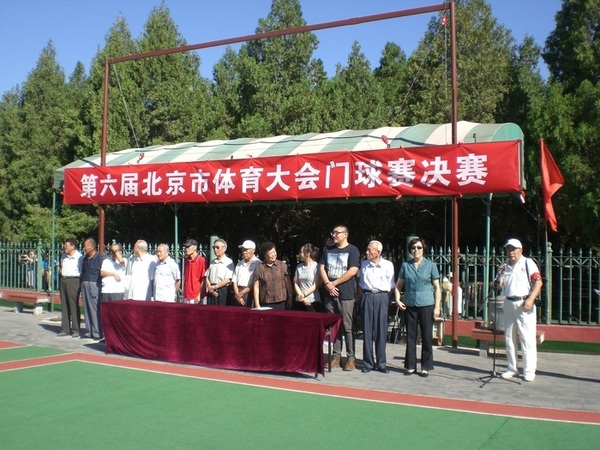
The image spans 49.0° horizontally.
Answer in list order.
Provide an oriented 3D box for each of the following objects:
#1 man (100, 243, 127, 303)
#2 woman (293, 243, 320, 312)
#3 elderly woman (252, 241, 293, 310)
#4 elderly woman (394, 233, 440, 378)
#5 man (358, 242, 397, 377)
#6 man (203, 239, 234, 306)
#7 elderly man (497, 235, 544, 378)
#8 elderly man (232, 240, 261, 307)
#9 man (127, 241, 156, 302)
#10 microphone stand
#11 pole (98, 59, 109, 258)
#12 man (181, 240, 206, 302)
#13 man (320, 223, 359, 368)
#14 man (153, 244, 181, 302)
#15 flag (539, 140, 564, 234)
[{"bbox_3d":[-3.072,1.079,10.850,0.460,1.610,0.360,0,-1,6],"label":"man"},{"bbox_3d":[0.097,1.066,9.100,0.400,1.610,0.300,0,-1,23],"label":"woman"},{"bbox_3d":[-0.384,1.055,9.200,0.520,1.630,0.360,0,-1,0],"label":"elderly woman"},{"bbox_3d":[1.416,0.977,7.941,0.530,1.660,0.310,0,-3,14],"label":"elderly woman"},{"bbox_3d":[0.963,1.018,8.211,0.480,1.650,0.300,0,-3,18],"label":"man"},{"bbox_3d":[-1.214,1.041,9.711,0.470,1.670,0.330,-1,-3,27],"label":"man"},{"bbox_3d":[2.672,1.018,8.020,0.530,1.700,0.400,-1,-2,41],"label":"elderly man"},{"bbox_3d":[-0.772,1.058,9.461,0.470,1.670,0.330,-1,-3,30],"label":"elderly man"},{"bbox_3d":[-2.523,1.057,10.550,0.470,1.650,0.340,0,-1,20],"label":"man"},{"bbox_3d":[2.368,1.273,7.827,0.460,1.150,0.460,-1,-3,26],"label":"microphone stand"},{"bbox_3d":[-4.101,-0.747,13.700,0.110,5.370,0.110,1,-1,28],"label":"pole"},{"bbox_3d":[-1.609,1.059,9.961,0.430,1.680,0.300,-1,-3,30],"label":"man"},{"bbox_3d":[0.525,0.940,8.650,0.530,1.850,0.370,0,-1,22],"label":"man"},{"bbox_3d":[-2.105,1.115,10.312,0.460,1.620,0.310,-1,-3,22],"label":"man"},{"bbox_3d":[4.063,-0.636,10.600,0.400,1.500,0.220,0,-1,14],"label":"flag"}]

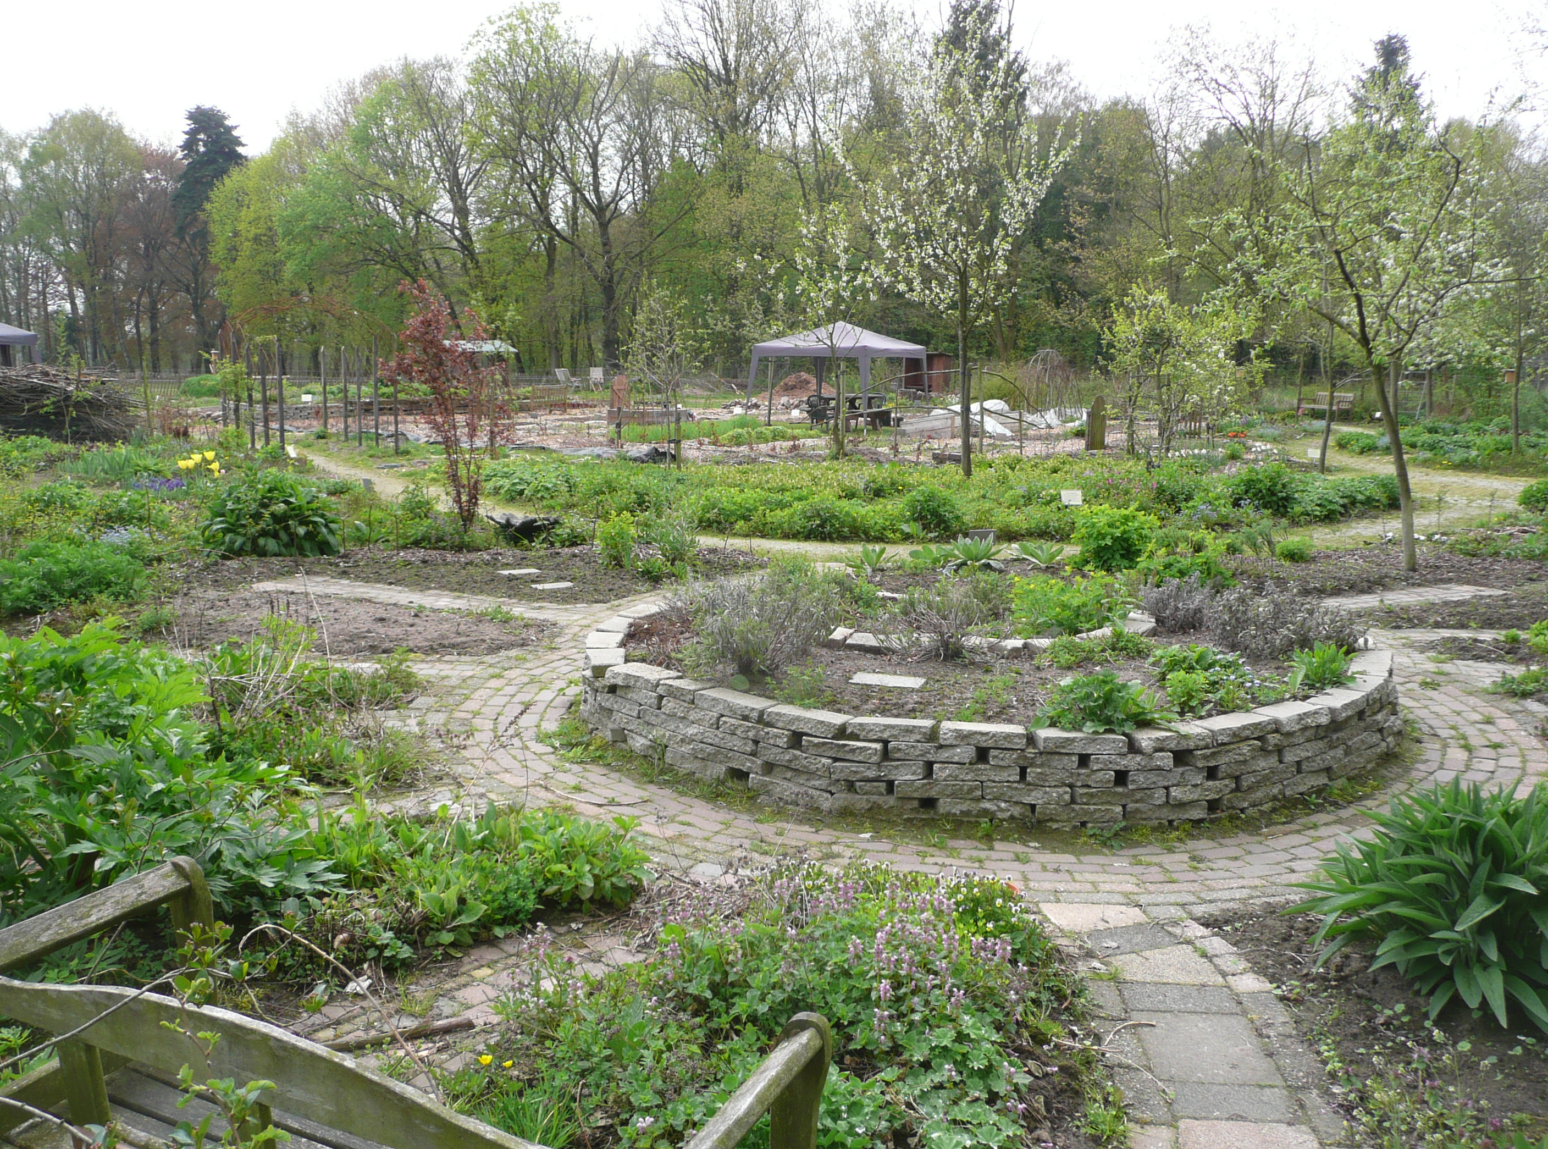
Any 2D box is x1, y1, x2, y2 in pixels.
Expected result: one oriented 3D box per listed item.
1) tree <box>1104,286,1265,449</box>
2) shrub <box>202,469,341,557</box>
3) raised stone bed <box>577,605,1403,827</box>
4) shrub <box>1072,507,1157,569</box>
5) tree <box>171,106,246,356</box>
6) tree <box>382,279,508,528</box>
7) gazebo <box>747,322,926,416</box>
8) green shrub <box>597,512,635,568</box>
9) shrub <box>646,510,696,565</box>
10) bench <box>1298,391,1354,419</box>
[{"bbox_3d":[7.814,-3.808,23.902,2.900,3.200,2.600,3,10,18],"label":"tree"},{"bbox_3d":[-5.571,-0.732,13.884,1.500,0.920,1.400,-4,11,-22],"label":"shrub"},{"bbox_3d":[1.360,0.495,8.566,5.300,0.450,5.300,0,10,0],"label":"raised stone bed"},{"bbox_3d":[3.487,-0.408,12.824,0.840,0.650,0.800,3,10,15],"label":"shrub"},{"bbox_3d":[-35.952,-20.640,79.626,4.900,17.600,4.900,-4,11,-23],"label":"tree"},{"bbox_3d":[-3.969,-2.004,15.081,1.500,2.950,1.400,-3,10,-14],"label":"tree"},{"bbox_3d":[1.478,-4.537,29.155,3.050,2.550,3.050,6,12,32],"label":"gazebo"},{"bbox_3d":[-1.605,-0.346,12.733,0.400,0.600,0.400,-1,10,-7],"label":"green shrub"},{"bbox_3d":[-1.061,-0.386,12.929,0.500,0.570,0.500,-1,10,-5],"label":"shrub"},{"bbox_3d":[17.096,-5.167,38.691,1.550,0.900,0.620,9,13,41],"label":"bench"}]

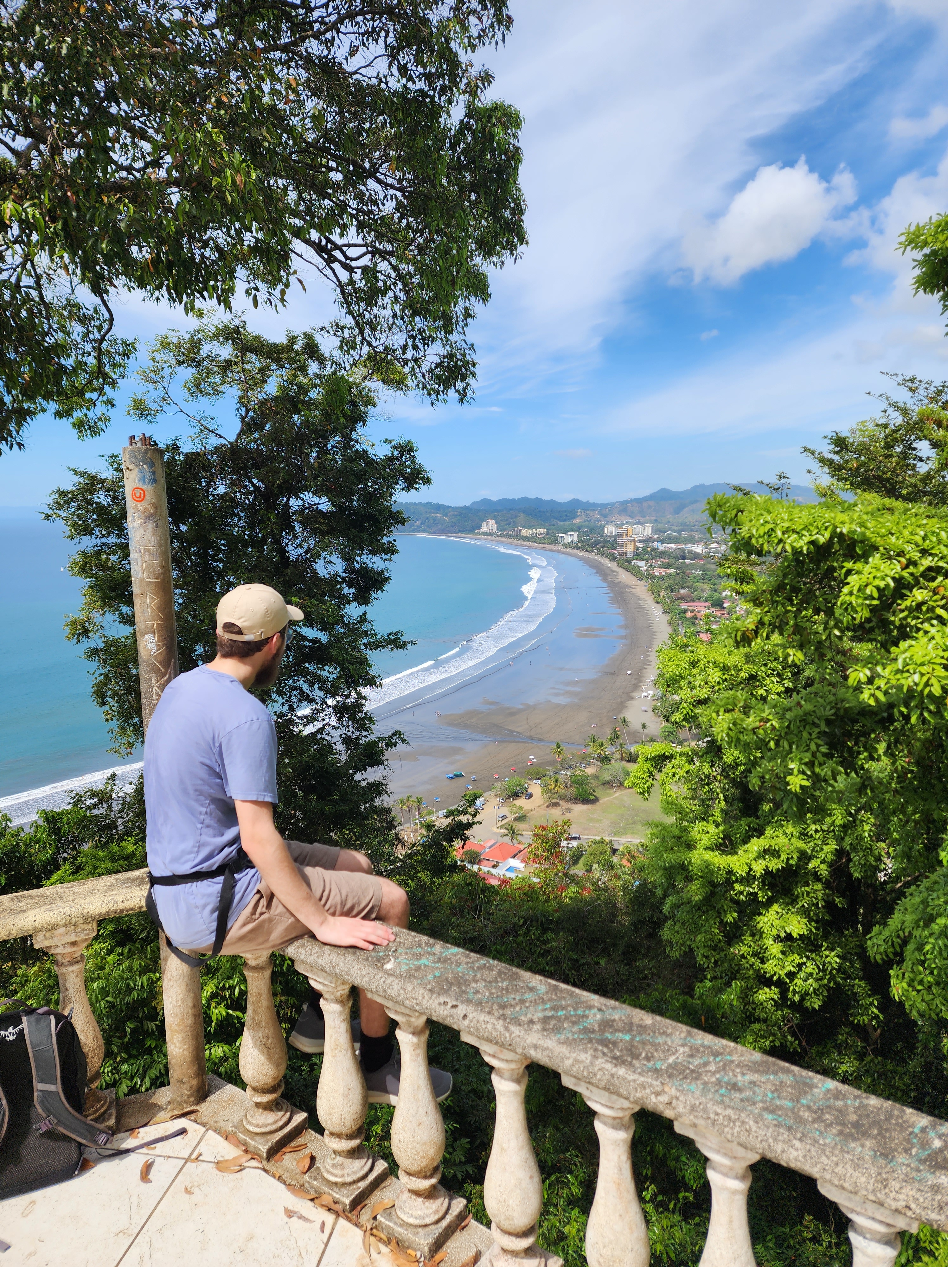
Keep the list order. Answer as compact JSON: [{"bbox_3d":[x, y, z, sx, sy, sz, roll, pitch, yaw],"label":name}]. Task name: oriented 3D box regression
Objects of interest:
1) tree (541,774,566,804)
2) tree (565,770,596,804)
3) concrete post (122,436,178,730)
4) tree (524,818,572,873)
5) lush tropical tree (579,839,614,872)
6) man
[{"bbox_3d":[32.030,62.822,340.000,9.000,10.500,9.000,0,9,0],"label":"tree"},{"bbox_3d":[43.420,62.771,343.000,12.000,10.500,12.000,0,9,0],"label":"tree"},{"bbox_3d":[-0.833,0.426,2.282,0.107,1.873,0.107,0,9,0],"label":"concrete post"},{"bbox_3d":[11.481,32.818,130.000,7.000,8.200,7.000,0,9,0],"label":"tree"},{"bbox_3d":[41.157,74.938,283.000,11.000,8.500,11.000,0,9,0],"label":"lush tropical tree"},{"bbox_3d":[-0.440,0.575,2.220,0.570,1.400,0.700,7,11,39],"label":"man"}]

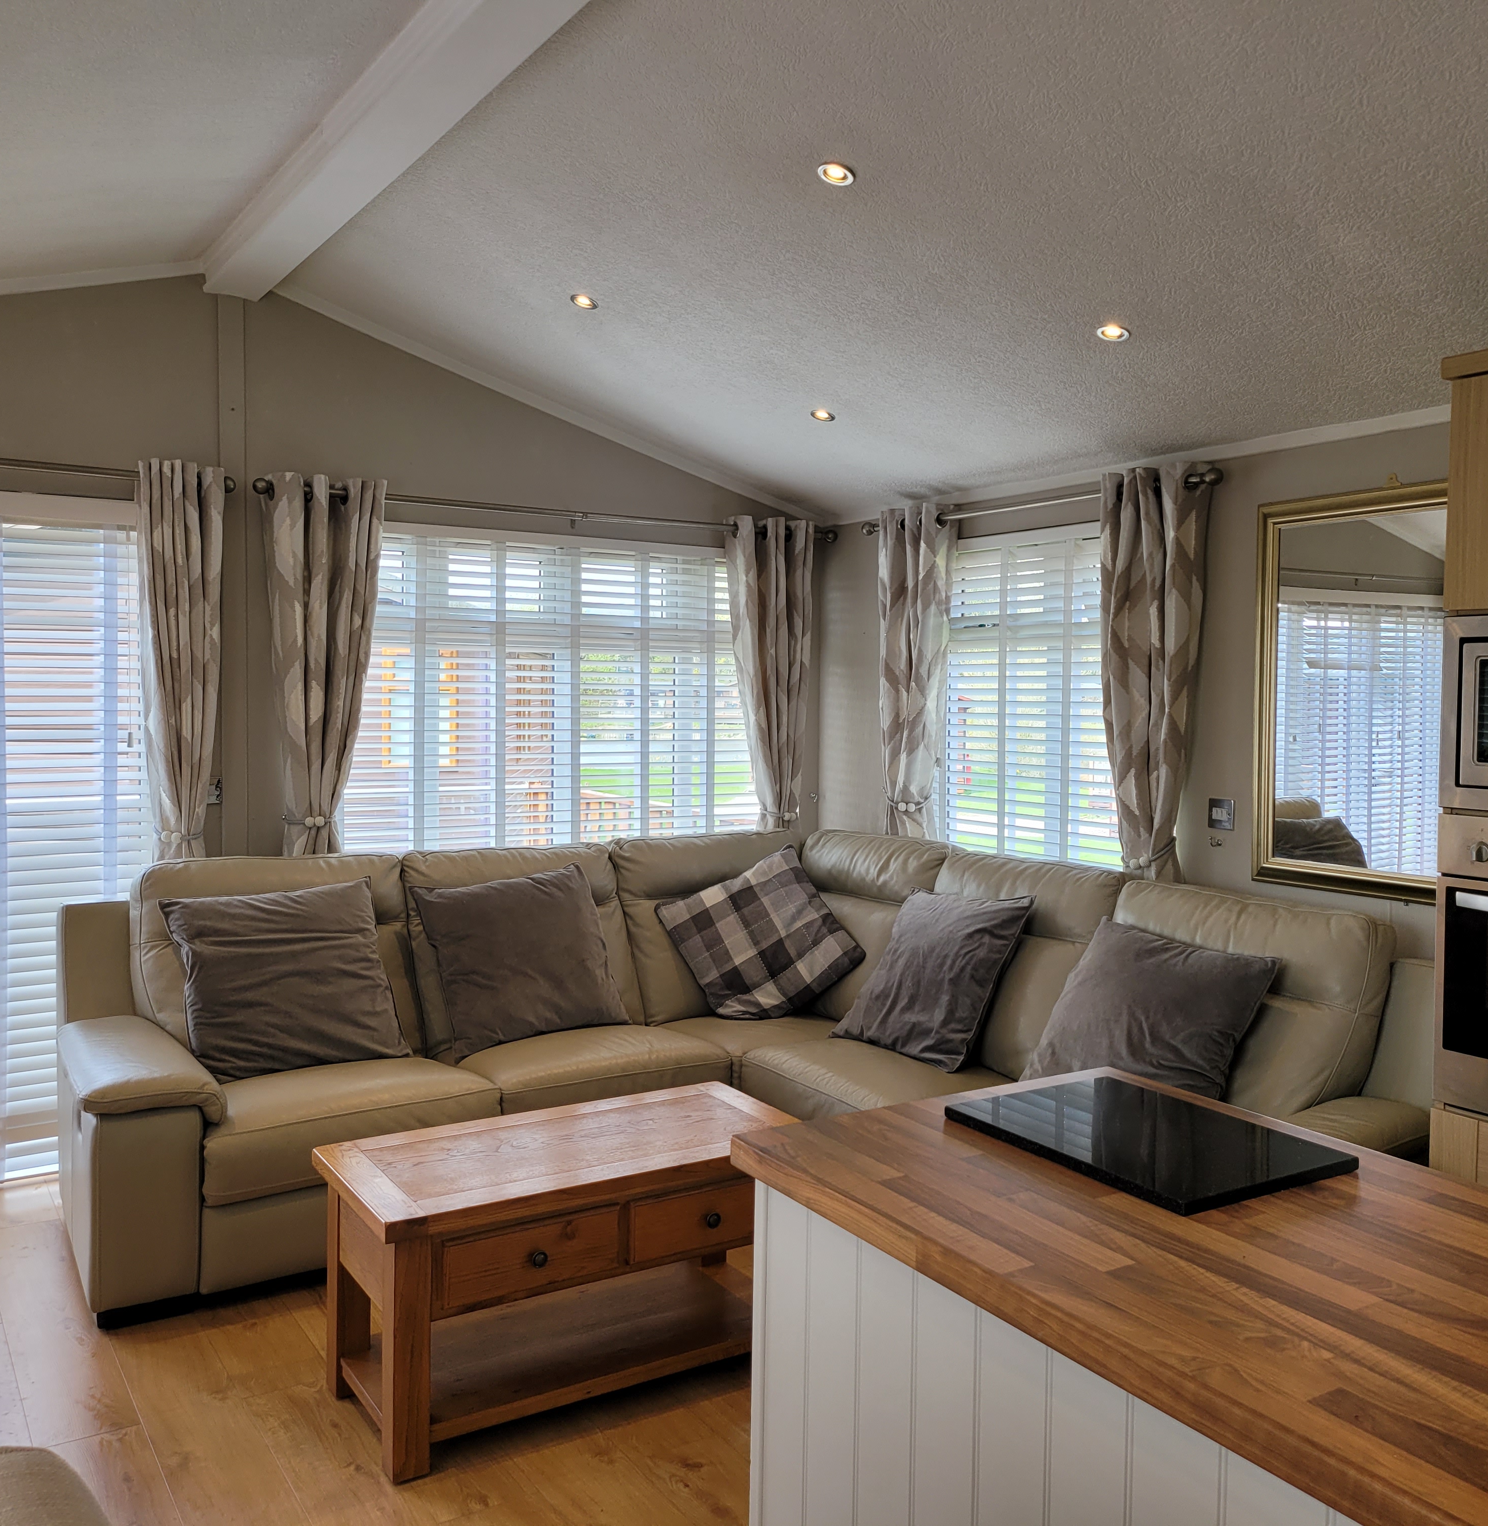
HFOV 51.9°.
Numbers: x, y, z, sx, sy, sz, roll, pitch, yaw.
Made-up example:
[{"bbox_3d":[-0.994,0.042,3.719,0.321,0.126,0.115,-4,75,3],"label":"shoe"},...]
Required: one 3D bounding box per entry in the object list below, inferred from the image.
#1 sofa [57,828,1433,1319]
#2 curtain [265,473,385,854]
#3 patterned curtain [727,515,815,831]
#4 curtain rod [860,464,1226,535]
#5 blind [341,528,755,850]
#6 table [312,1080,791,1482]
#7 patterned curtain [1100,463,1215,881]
[{"bbox_3d":[-0.141,0.800,4.009,2.803,0.990,2.822,-1,3,-31],"label":"sofa"},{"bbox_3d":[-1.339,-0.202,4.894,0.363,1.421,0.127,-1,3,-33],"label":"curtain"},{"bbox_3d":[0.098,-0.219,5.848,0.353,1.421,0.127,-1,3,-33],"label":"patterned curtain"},{"bbox_3d":[0.878,-0.830,4.958,0.088,0.059,1.725,-1,3,-30],"label":"curtain rod"},{"bbox_3d":[-0.636,-0.228,5.419,1.725,1.147,0.069,-1,3,-33],"label":"blind"},{"bbox_3d":[-0.361,1.077,3.265,1.000,0.495,0.490,-1,3,-32],"label":"table"},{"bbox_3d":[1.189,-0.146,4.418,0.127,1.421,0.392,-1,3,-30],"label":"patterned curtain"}]

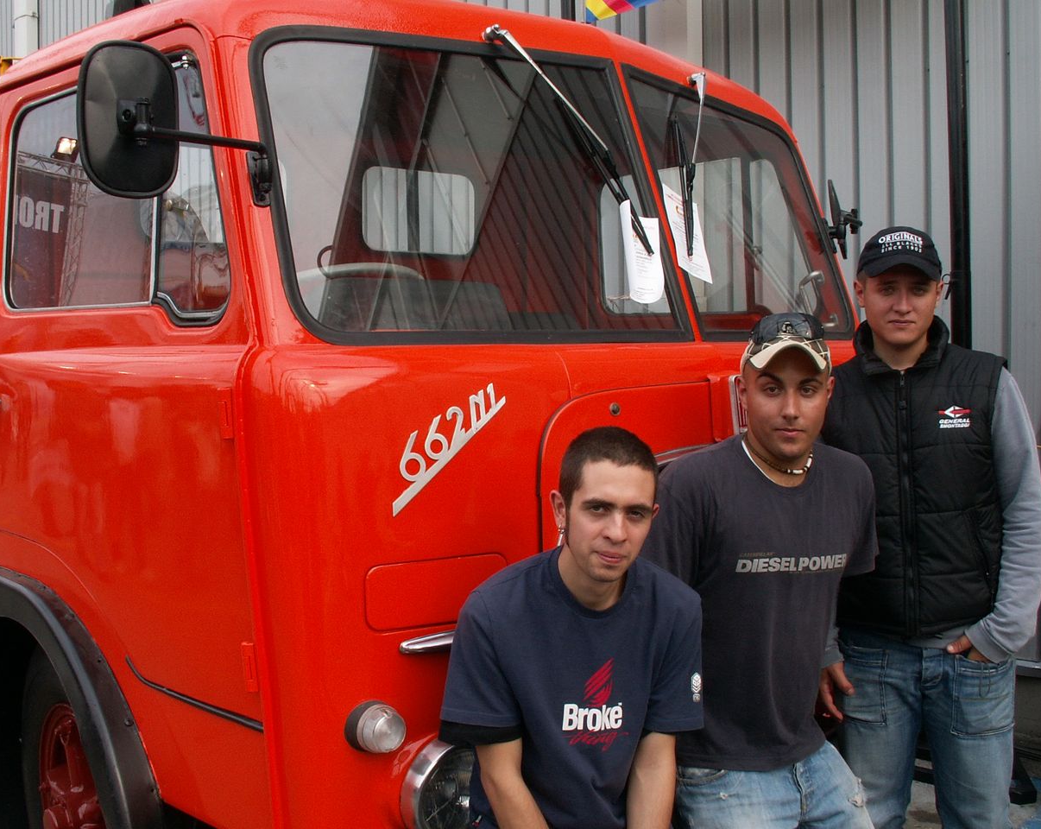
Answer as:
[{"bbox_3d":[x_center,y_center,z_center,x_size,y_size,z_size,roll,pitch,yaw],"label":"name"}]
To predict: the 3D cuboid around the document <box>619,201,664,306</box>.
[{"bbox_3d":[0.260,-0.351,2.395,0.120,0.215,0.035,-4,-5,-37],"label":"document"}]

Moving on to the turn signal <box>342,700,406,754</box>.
[{"bbox_3d":[-0.233,0.499,1.786,0.086,0.086,0.058,-5,5,-45],"label":"turn signal"}]

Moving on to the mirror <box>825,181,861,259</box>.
[{"bbox_3d":[0.993,-0.593,3.404,0.075,0.242,0.165,-10,1,16],"label":"mirror"}]

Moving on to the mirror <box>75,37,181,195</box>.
[{"bbox_3d":[-0.634,-0.477,1.809,0.162,0.250,0.070,-3,0,-27],"label":"mirror"}]

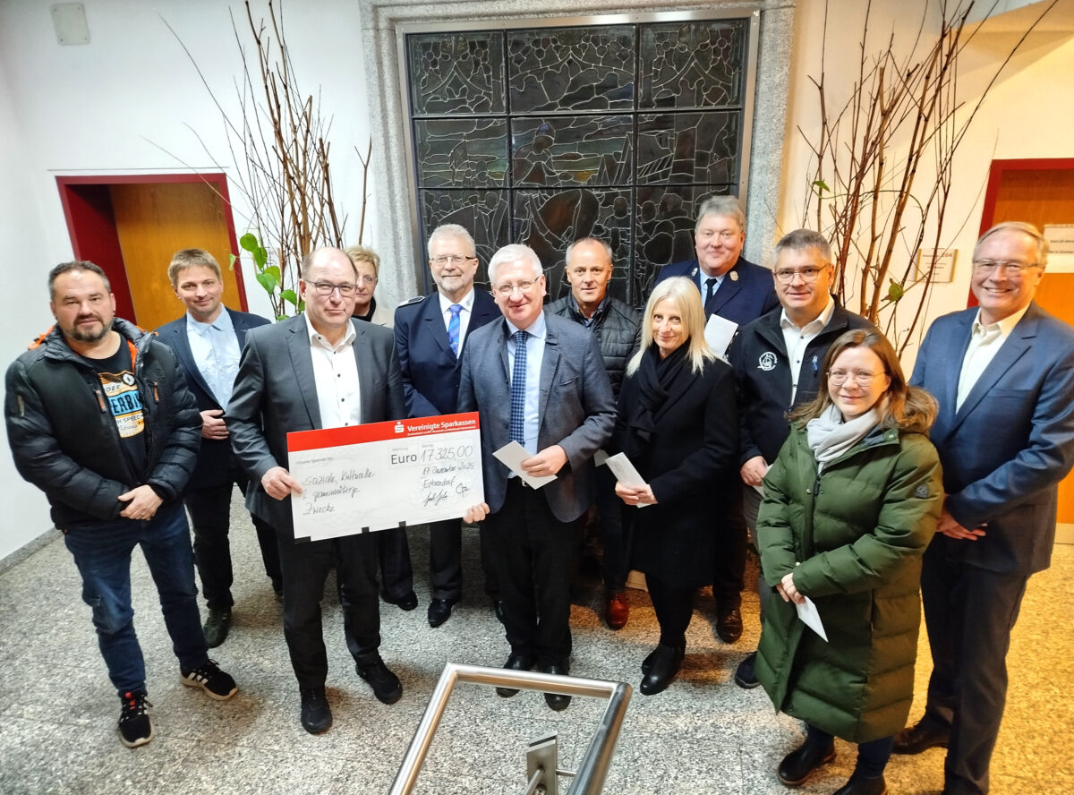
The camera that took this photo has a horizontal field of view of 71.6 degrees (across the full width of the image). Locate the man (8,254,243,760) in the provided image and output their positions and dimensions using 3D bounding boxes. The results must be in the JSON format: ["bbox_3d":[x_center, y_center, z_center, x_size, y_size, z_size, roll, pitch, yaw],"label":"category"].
[{"bbox_3d":[-1.470,0.414,2.710,0.610,1.810,0.420,-16,25,-35],"label":"man"}]

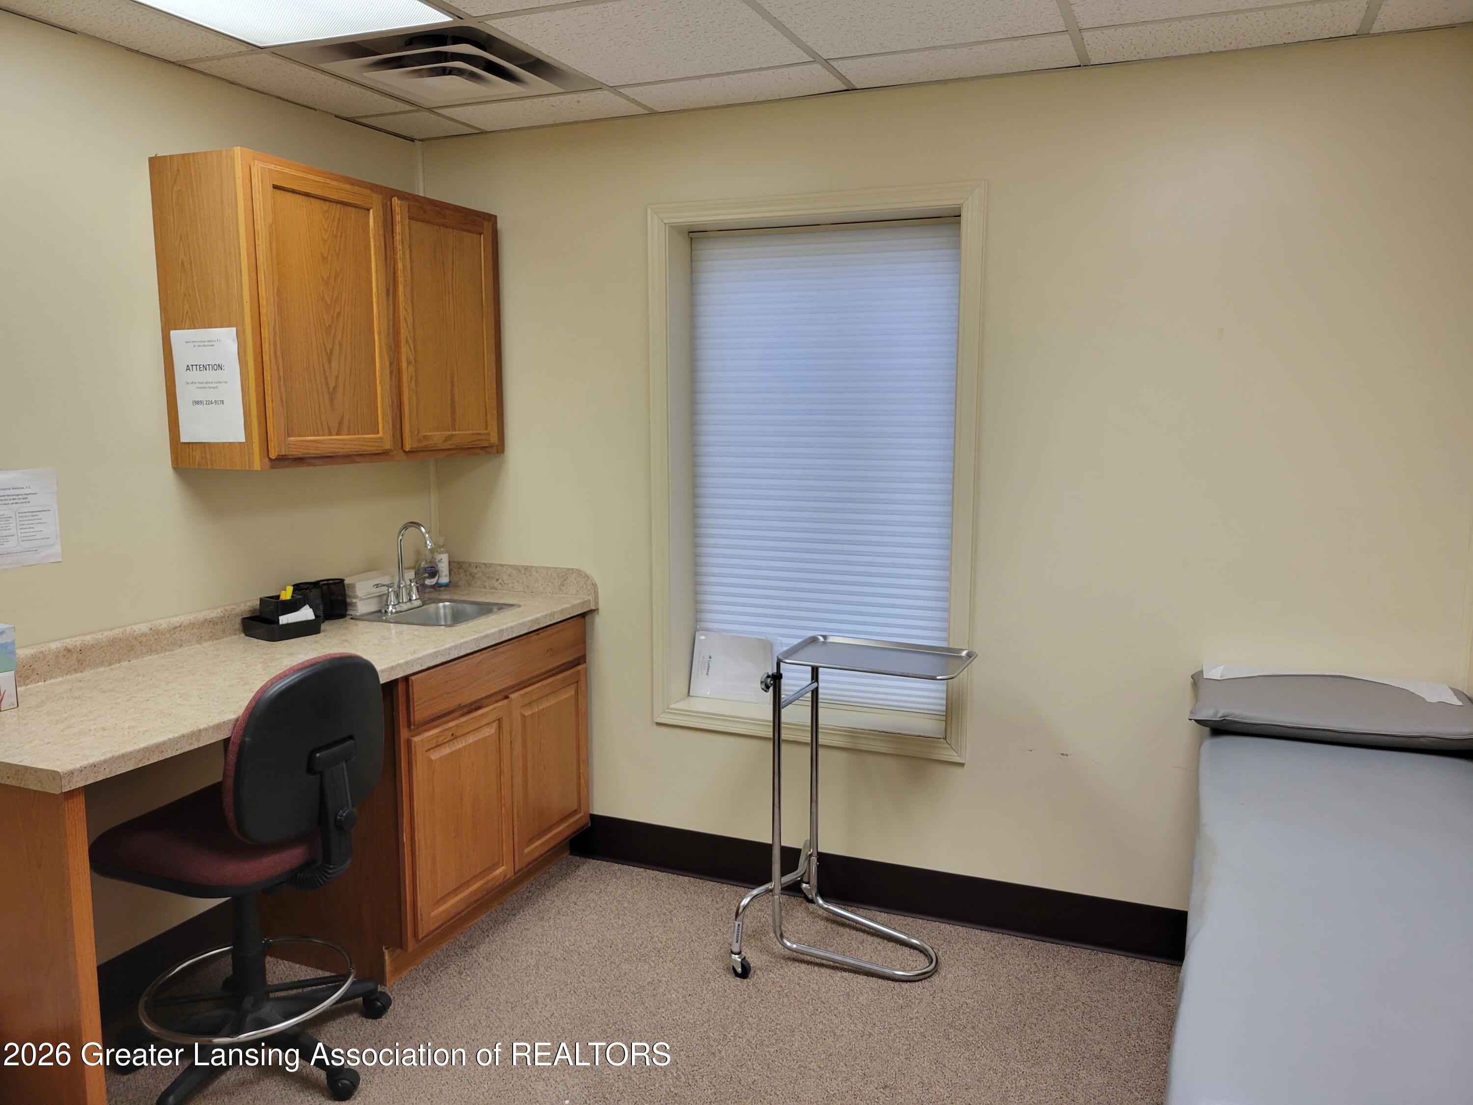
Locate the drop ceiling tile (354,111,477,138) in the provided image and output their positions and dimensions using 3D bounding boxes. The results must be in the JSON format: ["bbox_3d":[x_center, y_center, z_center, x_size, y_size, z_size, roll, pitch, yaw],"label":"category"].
[{"bbox_3d":[-0.981,-1.326,3.418,0.266,0.018,0.297,3,9,23],"label":"drop ceiling tile"}]

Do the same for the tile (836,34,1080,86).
[{"bbox_3d":[0.552,-1.238,2.781,0.602,0.018,0.297,3,9,23],"label":"tile"}]

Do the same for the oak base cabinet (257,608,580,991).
[{"bbox_3d":[-0.937,0.638,3.330,0.614,0.855,0.923,3,9,23],"label":"oak base cabinet"}]

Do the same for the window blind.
[{"bbox_3d":[0.256,-0.242,3.370,0.867,1.462,0.045,3,9,23],"label":"window blind"}]

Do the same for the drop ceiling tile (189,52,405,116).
[{"bbox_3d":[-1.155,-1.269,3.007,0.266,0.018,0.587,3,9,23],"label":"drop ceiling tile"}]

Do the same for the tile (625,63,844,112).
[{"bbox_3d":[-0.011,-1.270,3.015,0.602,0.018,0.297,3,9,23],"label":"tile"}]

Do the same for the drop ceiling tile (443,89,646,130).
[{"bbox_3d":[-0.573,-1.302,3.249,0.602,0.018,0.297,3,9,23],"label":"drop ceiling tile"}]

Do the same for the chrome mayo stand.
[{"bbox_3d":[0.335,0.691,2.987,0.570,0.845,0.540,3,9,23],"label":"chrome mayo stand"}]

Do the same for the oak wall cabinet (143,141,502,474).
[{"bbox_3d":[-1.097,-0.647,3.169,0.307,0.758,1.018,3,9,23],"label":"oak wall cabinet"}]

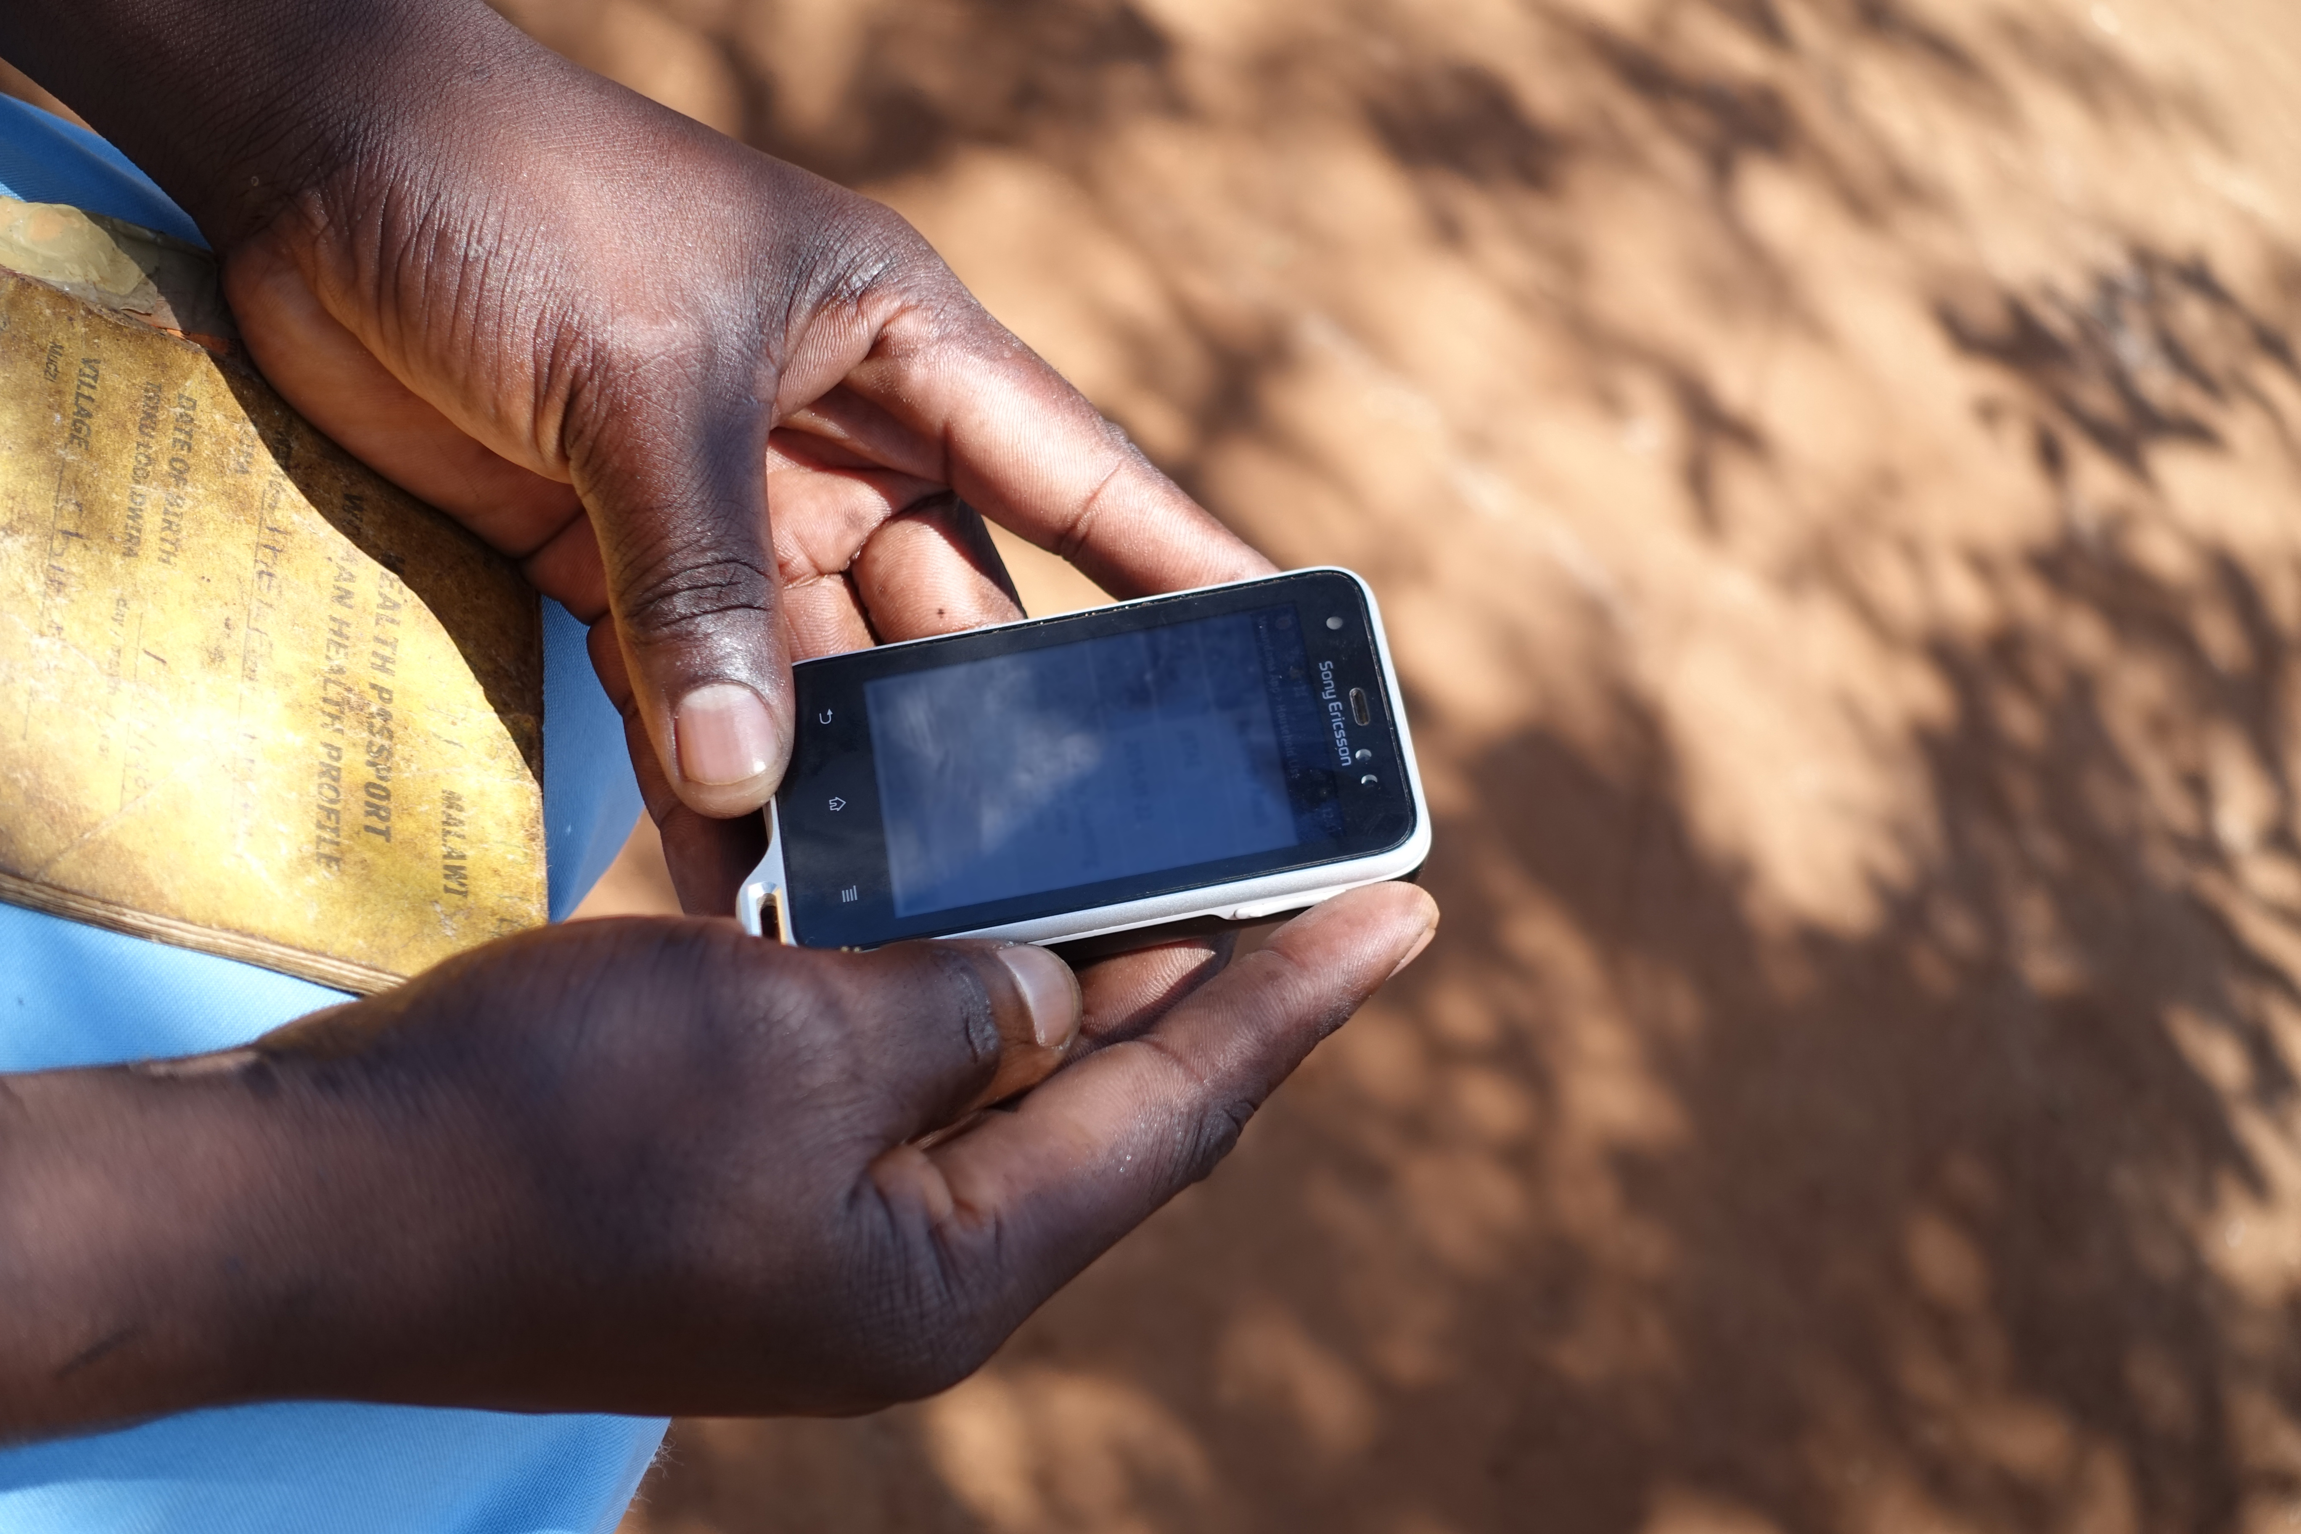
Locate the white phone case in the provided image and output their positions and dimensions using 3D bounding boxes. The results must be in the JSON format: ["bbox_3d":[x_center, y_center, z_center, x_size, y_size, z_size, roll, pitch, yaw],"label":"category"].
[{"bbox_3d":[-0.011,0.003,0.634,0.095,0.017,0.054,-10,52,0],"label":"white phone case"}]

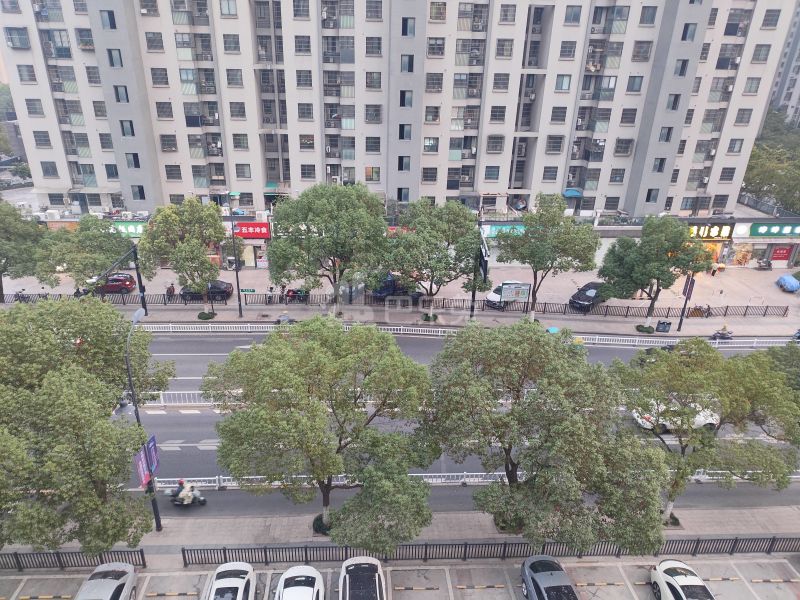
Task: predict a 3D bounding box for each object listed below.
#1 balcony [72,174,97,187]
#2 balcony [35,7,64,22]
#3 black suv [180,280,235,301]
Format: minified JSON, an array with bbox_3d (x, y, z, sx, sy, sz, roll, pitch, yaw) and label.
[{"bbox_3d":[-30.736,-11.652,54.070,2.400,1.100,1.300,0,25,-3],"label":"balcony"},{"bbox_3d":[-30.360,-24.736,48.085,2.500,1.250,1.300,0,25,-3],"label":"balcony"},{"bbox_3d":[-16.407,-0.876,46.988,4.400,1.460,1.780,1,25,-2],"label":"black suv"}]

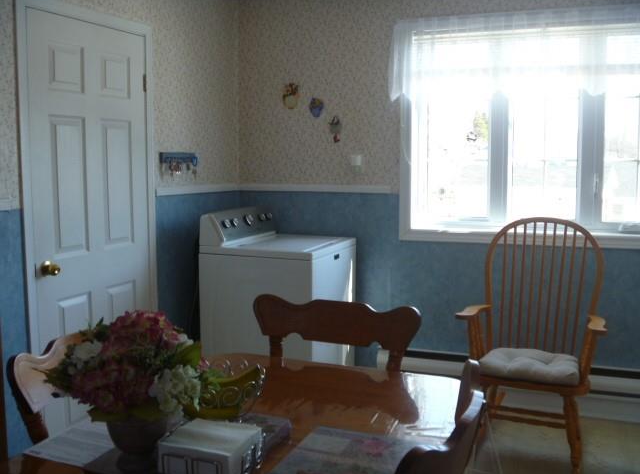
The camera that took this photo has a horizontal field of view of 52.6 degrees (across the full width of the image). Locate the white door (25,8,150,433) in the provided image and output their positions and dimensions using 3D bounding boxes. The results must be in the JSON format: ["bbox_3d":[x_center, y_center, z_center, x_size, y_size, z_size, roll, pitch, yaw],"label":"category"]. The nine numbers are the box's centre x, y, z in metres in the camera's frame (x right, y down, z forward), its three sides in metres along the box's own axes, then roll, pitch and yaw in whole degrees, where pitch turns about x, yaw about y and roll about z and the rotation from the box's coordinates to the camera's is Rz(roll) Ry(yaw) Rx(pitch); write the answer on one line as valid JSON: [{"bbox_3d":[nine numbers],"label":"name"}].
[{"bbox_3d":[-1.035,0.021,3.028,0.060,2.010,0.770,3,7,22],"label":"white door"}]

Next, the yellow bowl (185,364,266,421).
[{"bbox_3d":[-0.224,0.385,1.585,0.210,0.110,0.210,0,6,0],"label":"yellow bowl"}]

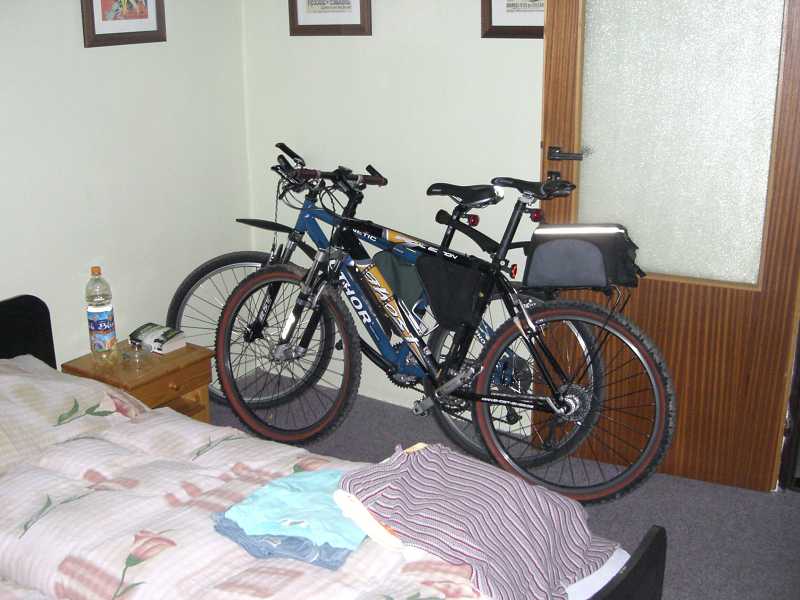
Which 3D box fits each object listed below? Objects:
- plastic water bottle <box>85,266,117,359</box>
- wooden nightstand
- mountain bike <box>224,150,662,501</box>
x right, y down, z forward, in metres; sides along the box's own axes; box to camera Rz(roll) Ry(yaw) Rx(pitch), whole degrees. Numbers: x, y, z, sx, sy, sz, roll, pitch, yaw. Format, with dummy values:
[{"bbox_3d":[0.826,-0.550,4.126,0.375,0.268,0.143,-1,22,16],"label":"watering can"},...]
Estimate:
[{"bbox_3d":[-0.989,0.043,2.899,0.088,0.322,0.088,0,16,0],"label":"plastic water bottle"},{"bbox_3d":[-0.870,0.406,3.012,0.357,0.440,0.391,11,20,33],"label":"wooden nightstand"},{"bbox_3d":[0.073,0.060,3.050,1.755,1.090,0.600,7,8,24],"label":"mountain bike"}]

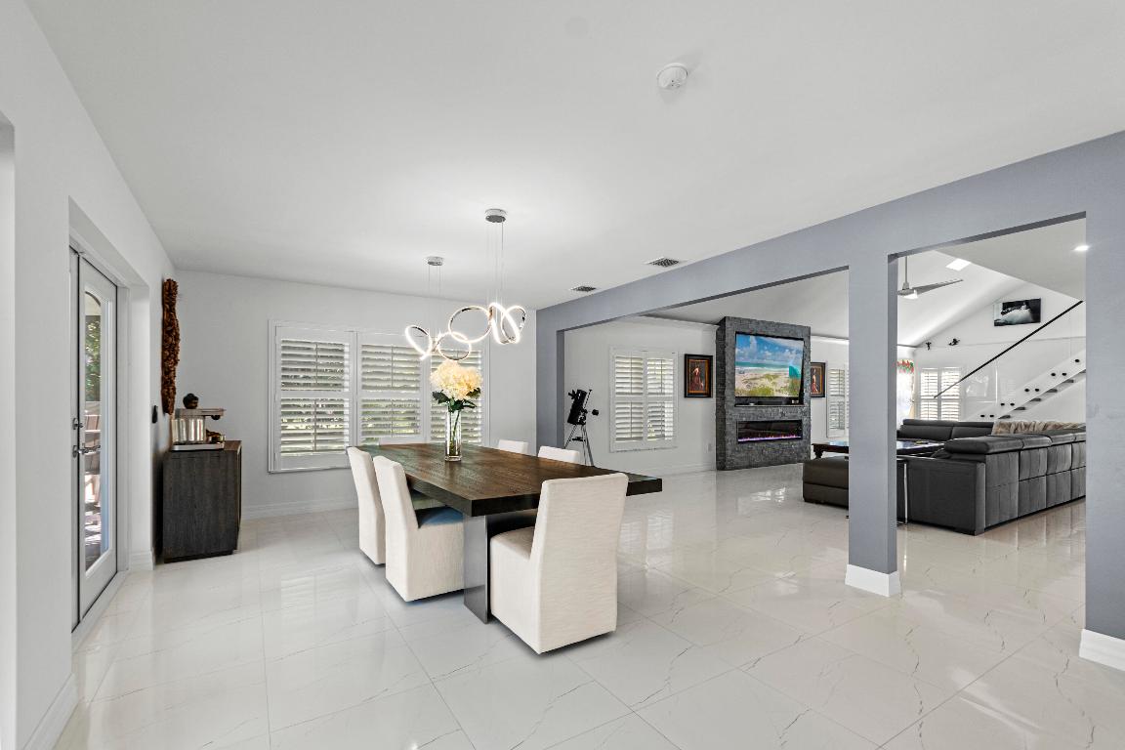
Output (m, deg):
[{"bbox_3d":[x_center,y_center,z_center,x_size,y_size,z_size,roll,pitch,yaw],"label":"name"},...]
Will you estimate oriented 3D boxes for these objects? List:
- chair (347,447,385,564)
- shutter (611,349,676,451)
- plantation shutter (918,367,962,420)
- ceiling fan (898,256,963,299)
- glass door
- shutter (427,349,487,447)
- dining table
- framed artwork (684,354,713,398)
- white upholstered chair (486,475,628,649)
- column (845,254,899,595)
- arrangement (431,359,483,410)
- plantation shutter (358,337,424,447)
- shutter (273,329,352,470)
[{"bbox_3d":[-1.356,1.036,3.874,0.627,0.836,0.492,1,-2,-32],"label":"chair"},{"bbox_3d":[1.309,0.393,7.380,1.320,1.570,0.090,1,-2,-31],"label":"shutter"},{"bbox_3d":[9.120,0.585,11.350,0.090,1.580,0.880,1,-2,-34],"label":"plantation shutter"},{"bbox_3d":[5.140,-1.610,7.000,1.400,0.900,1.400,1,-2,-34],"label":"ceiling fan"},{"bbox_3d":[-2.930,0.369,2.975,0.060,2.030,0.890,1,-2,-34],"label":"glass door"},{"bbox_3d":[-1.421,0.315,6.355,0.809,1.595,0.060,1,-2,-32],"label":"shutter"},{"bbox_3d":[-0.741,1.050,3.713,1.180,0.765,2.920,1,-2,-32],"label":"dining table"},{"bbox_3d":[2.338,0.026,8.000,0.680,0.735,0.050,1,-2,-31],"label":"framed artwork"},{"bbox_3d":[-0.034,0.966,2.595,0.492,0.836,0.640,1,-2,-32],"label":"white upholstered chair"},{"bbox_3d":[2.047,0.327,3.089,0.160,2.150,0.250,1,-2,-34],"label":"column"},{"bbox_3d":[-0.831,0.076,3.644,0.390,0.382,0.370,1,-2,-32],"label":"arrangement"},{"bbox_3d":[-2.147,0.292,5.931,0.817,1.595,0.060,1,-2,-32],"label":"plantation shutter"},{"bbox_3d":[-2.876,0.268,5.506,0.842,1.595,0.060,1,-2,-32],"label":"shutter"}]

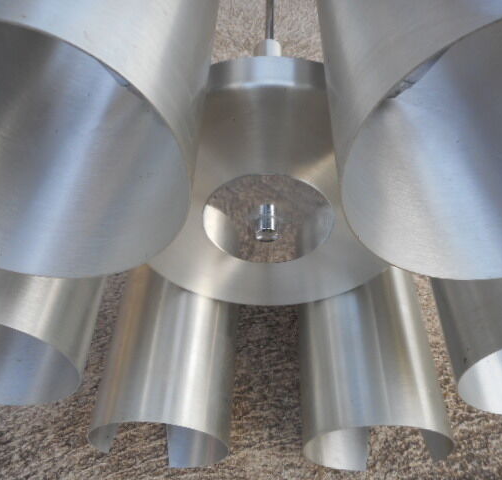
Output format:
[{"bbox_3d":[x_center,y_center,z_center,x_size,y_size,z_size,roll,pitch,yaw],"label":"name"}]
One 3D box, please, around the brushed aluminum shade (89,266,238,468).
[{"bbox_3d":[-0.060,0.070,0.391,0.100,0.095,0.200,23,45,-22],"label":"brushed aluminum shade"}]

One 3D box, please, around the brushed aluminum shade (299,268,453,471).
[{"bbox_3d":[0.088,0.069,0.381,0.100,0.095,0.200,-23,43,27],"label":"brushed aluminum shade"}]

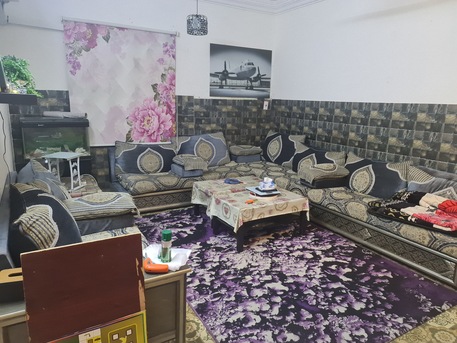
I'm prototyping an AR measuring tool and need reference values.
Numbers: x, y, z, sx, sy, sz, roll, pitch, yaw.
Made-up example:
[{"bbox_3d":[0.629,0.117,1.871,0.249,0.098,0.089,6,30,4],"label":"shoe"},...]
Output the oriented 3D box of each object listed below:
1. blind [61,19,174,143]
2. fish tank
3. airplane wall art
[{"bbox_3d":[-1.370,-1.135,4.471,1.461,1.572,0.070,-6,14,-31],"label":"blind"},{"bbox_3d":[-2.063,-0.410,3.973,0.705,0.465,0.360,-6,14,-31],"label":"fish tank"},{"bbox_3d":[0.227,-1.611,5.389,1.188,0.783,0.028,-6,14,-31],"label":"airplane wall art"}]

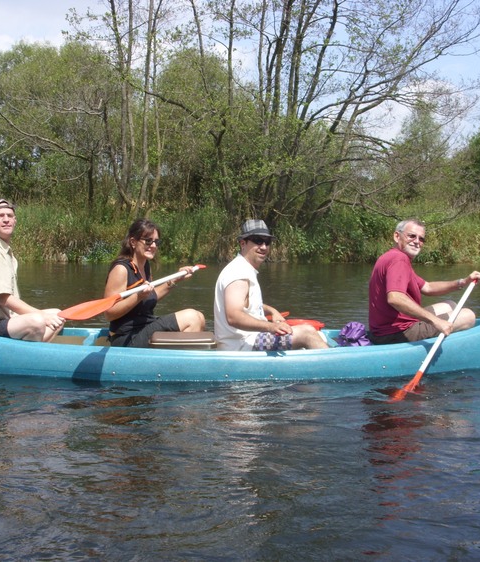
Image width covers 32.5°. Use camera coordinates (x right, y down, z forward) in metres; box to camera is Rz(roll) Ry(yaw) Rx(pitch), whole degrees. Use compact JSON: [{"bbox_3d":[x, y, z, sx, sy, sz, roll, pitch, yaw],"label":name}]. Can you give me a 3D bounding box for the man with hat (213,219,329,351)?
[{"bbox_3d":[0.220,0.070,5.250,0.780,0.938,0.560,1,4,10],"label":"man with hat"}]

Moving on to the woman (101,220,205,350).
[{"bbox_3d":[-0.542,0.061,5.250,0.680,0.918,0.520,1,4,12],"label":"woman"}]

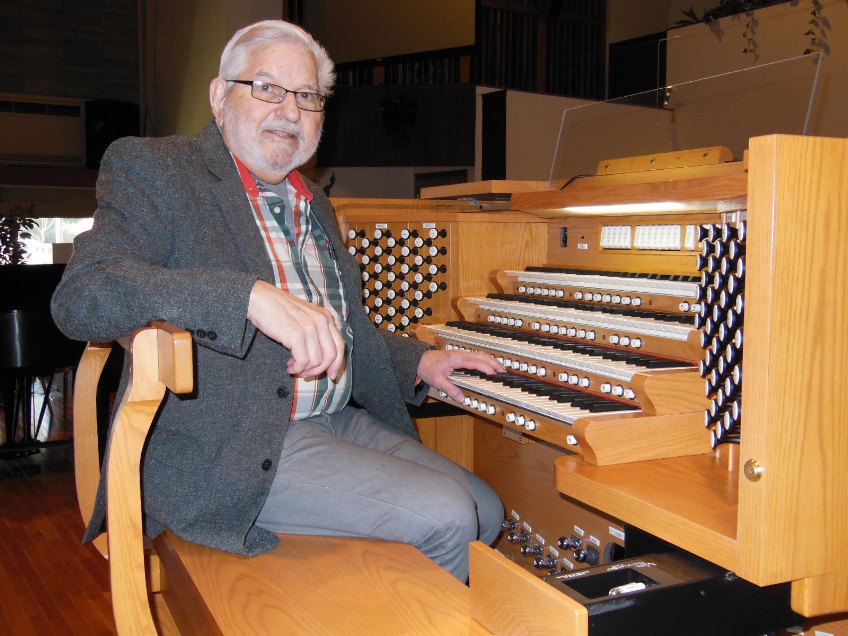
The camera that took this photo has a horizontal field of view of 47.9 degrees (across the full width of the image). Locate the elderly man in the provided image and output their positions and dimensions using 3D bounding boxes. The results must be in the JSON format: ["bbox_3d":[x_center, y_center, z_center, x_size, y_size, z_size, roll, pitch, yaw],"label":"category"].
[{"bbox_3d":[-0.145,0.173,1.631,0.750,1.330,0.740,4,6,37],"label":"elderly man"}]

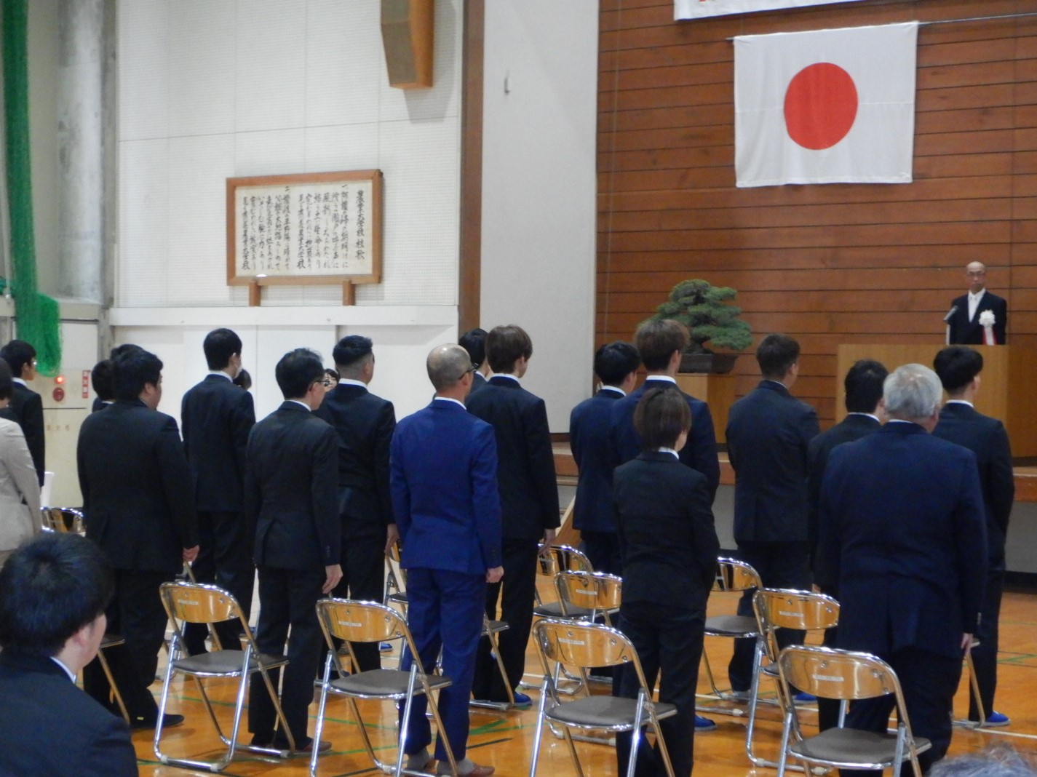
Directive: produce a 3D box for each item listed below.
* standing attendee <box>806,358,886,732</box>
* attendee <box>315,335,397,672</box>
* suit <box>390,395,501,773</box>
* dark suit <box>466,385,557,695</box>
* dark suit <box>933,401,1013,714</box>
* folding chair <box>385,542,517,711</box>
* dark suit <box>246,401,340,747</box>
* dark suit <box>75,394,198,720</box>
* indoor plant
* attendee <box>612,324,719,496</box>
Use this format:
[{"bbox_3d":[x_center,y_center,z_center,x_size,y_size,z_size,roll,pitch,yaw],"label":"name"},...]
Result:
[{"bbox_3d":[1.483,0.717,7.939,0.500,1.701,0.320,1,1,34],"label":"standing attendee"},{"bbox_3d":[-0.830,0.614,9.364,0.490,1.770,0.320,1,1,33],"label":"attendee"},{"bbox_3d":[-0.295,0.778,7.384,0.500,1.470,0.310,1,1,34],"label":"suit"},{"bbox_3d":[-0.035,0.720,8.889,0.500,1.567,0.300,1,1,34],"label":"dark suit"},{"bbox_3d":[2.128,0.800,8.631,0.500,1.485,0.300,1,1,34],"label":"dark suit"},{"bbox_3d":[-0.324,1.156,8.705,0.450,0.740,0.460,1,1,33],"label":"folding chair"},{"bbox_3d":[-0.959,0.778,7.760,0.460,1.450,0.280,1,1,33],"label":"dark suit"},{"bbox_3d":[-1.718,0.764,8.250,0.570,1.440,0.350,1,1,33],"label":"dark suit"},{"bbox_3d":[1.694,-0.578,16.823,0.900,0.870,0.740,1,1,33],"label":"indoor plant"},{"bbox_3d":[0.675,0.621,8.526,0.560,1.850,0.330,1,1,33],"label":"attendee"}]

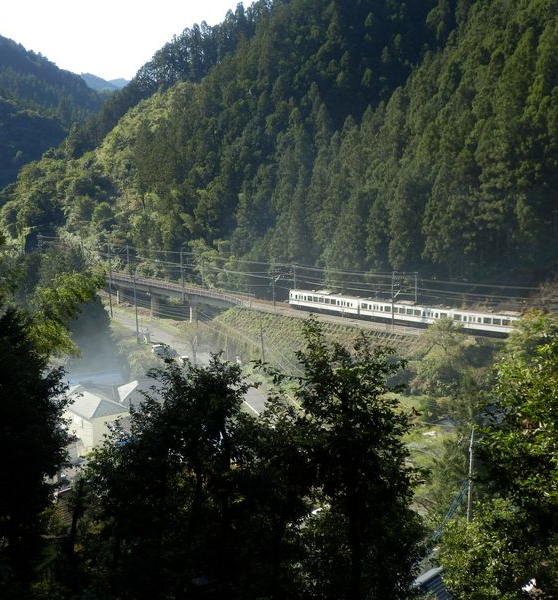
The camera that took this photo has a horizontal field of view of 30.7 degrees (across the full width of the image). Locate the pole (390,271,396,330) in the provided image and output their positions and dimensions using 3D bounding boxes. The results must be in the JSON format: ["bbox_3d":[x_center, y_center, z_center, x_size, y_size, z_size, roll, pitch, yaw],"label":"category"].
[{"bbox_3d":[18.450,0.121,164.000,0.330,9.690,0.330,-1,8,0],"label":"pole"}]

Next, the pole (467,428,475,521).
[{"bbox_3d":[19.983,18.763,106.000,0.270,11.320,0.270,-1,8,0],"label":"pole"}]

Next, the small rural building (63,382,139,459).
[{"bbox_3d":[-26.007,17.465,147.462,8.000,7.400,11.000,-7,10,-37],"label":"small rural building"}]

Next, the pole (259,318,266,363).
[{"bbox_3d":[-2.850,7.744,180.000,0.280,9.980,0.280,-1,8,0],"label":"pole"}]

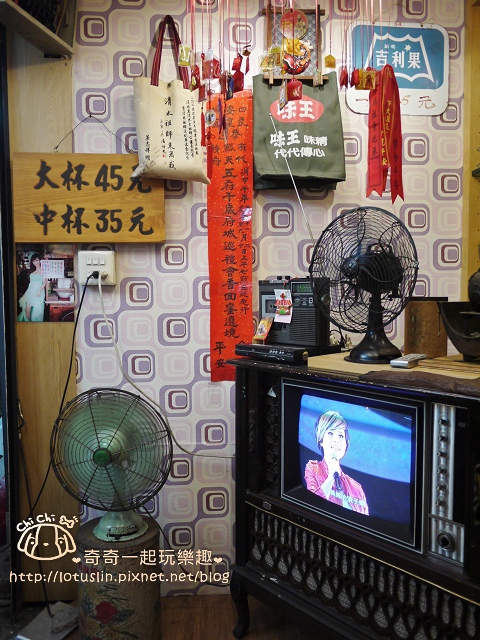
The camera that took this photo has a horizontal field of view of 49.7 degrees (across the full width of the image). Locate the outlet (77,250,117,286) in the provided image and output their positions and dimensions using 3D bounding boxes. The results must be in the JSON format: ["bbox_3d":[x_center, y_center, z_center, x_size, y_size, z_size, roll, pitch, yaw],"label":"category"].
[{"bbox_3d":[-0.507,-0.183,1.839,0.121,0.117,0.042,-1,4,-7],"label":"outlet"}]

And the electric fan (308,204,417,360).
[{"bbox_3d":[0.420,-0.112,1.629,0.280,0.478,0.392,-5,5,-44],"label":"electric fan"}]

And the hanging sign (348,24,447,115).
[{"bbox_3d":[0.590,-0.934,1.937,0.402,0.335,0.012,-1,4,-7],"label":"hanging sign"}]

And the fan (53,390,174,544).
[{"bbox_3d":[-0.378,0.429,1.592,0.367,0.451,0.265,-1,4,6],"label":"fan"}]

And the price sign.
[{"bbox_3d":[-0.525,-0.428,1.831,0.521,0.309,0.028,-1,4,-7],"label":"price sign"}]

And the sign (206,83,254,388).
[{"bbox_3d":[-0.034,-0.295,1.902,0.163,1.055,0.010,-1,4,-7],"label":"sign"}]

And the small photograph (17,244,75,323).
[{"bbox_3d":[-0.689,-0.133,1.841,0.196,0.285,0.006,-1,4,-7],"label":"small photograph"}]

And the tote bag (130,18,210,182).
[{"bbox_3d":[-0.246,-0.758,1.793,0.265,0.570,0.100,-2,4,-14],"label":"tote bag"}]

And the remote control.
[{"bbox_3d":[0.499,0.123,1.520,0.051,0.020,0.158,2,5,39],"label":"remote control"}]

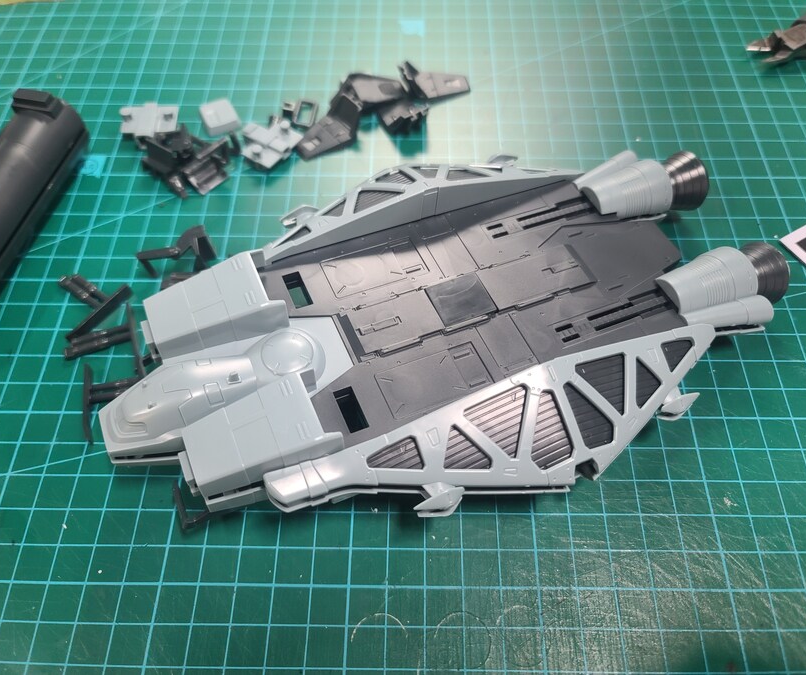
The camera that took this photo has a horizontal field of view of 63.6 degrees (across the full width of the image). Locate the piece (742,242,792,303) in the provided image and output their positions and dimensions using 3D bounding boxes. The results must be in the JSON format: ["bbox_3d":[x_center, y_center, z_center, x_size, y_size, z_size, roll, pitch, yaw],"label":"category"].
[{"bbox_3d":[0.109,-0.018,0.203,0.012,0.020,0.020,-18,61,-10],"label":"piece"}]

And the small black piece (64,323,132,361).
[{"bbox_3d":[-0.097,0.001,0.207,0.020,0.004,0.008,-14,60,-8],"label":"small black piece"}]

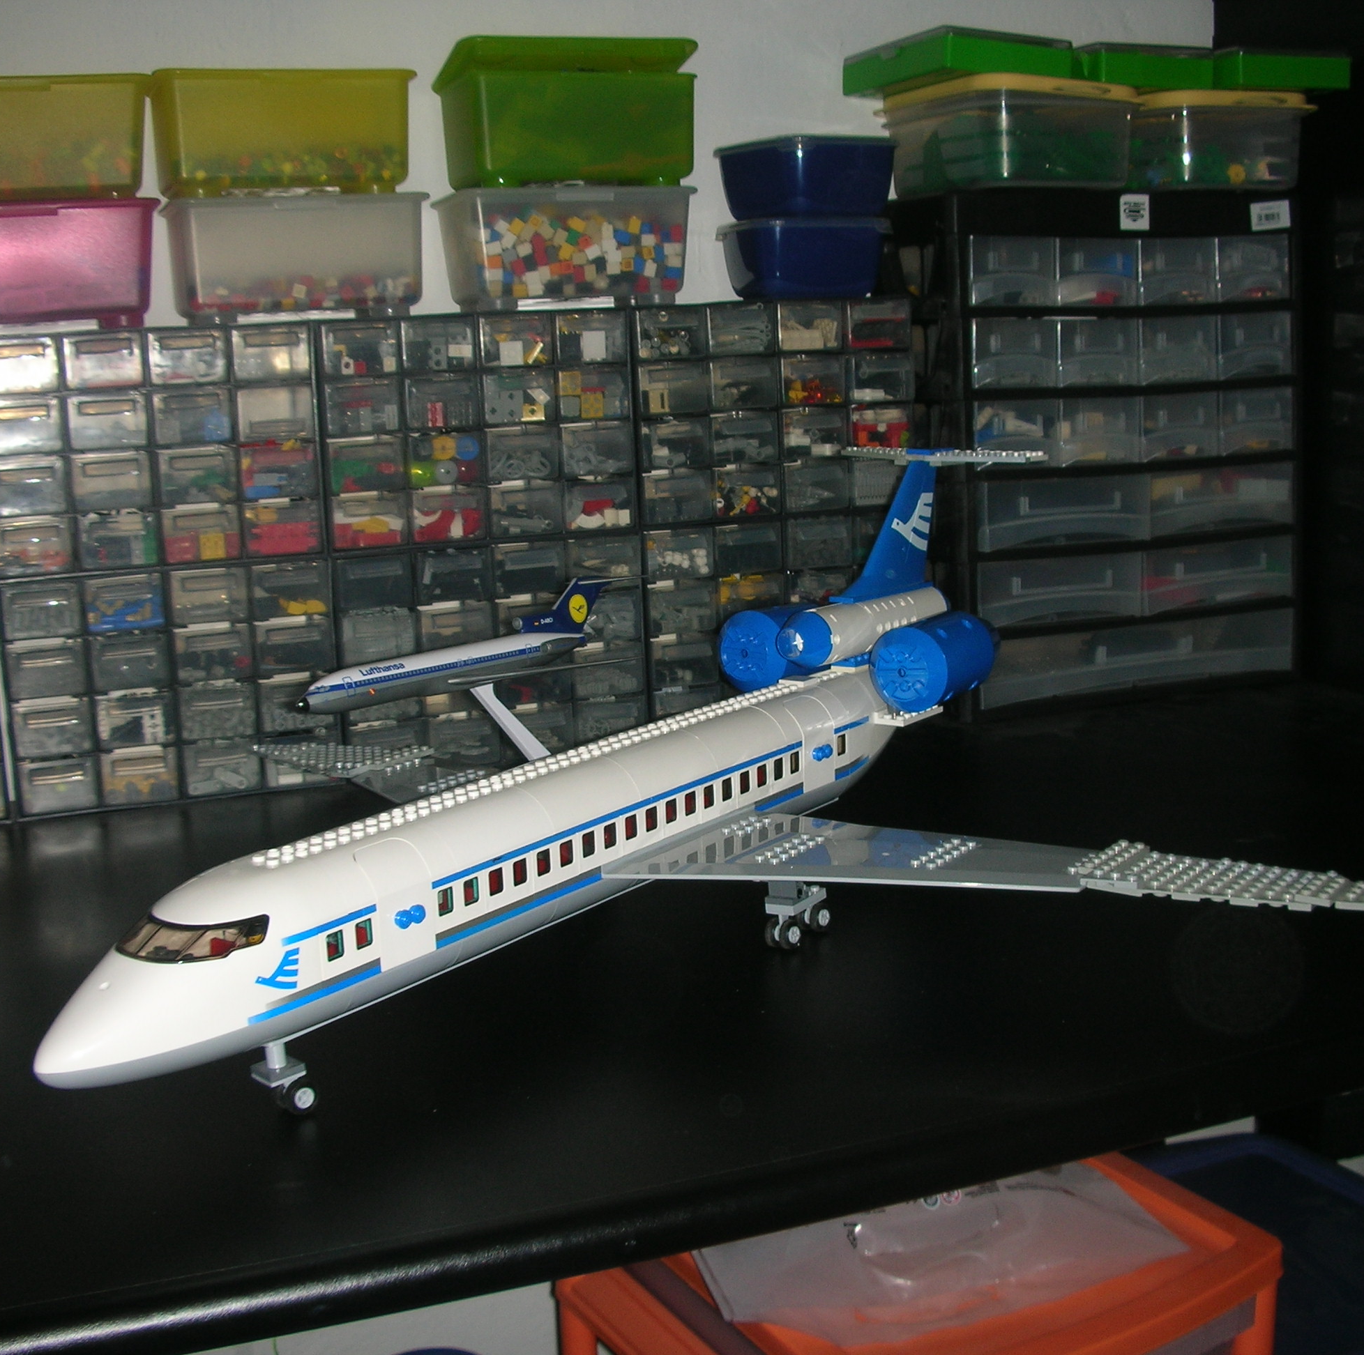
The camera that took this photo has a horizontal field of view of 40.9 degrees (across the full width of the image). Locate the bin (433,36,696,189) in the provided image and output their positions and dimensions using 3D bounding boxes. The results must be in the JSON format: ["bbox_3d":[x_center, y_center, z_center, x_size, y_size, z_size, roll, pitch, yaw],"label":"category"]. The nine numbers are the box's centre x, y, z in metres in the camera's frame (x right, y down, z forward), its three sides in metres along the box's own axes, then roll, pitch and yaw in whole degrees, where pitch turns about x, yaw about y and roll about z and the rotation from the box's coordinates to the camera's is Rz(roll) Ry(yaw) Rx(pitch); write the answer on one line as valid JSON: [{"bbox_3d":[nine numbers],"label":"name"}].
[{"bbox_3d":[-0.089,-0.404,1.339,0.174,0.103,0.128,-6,12,-22],"label":"bin"}]

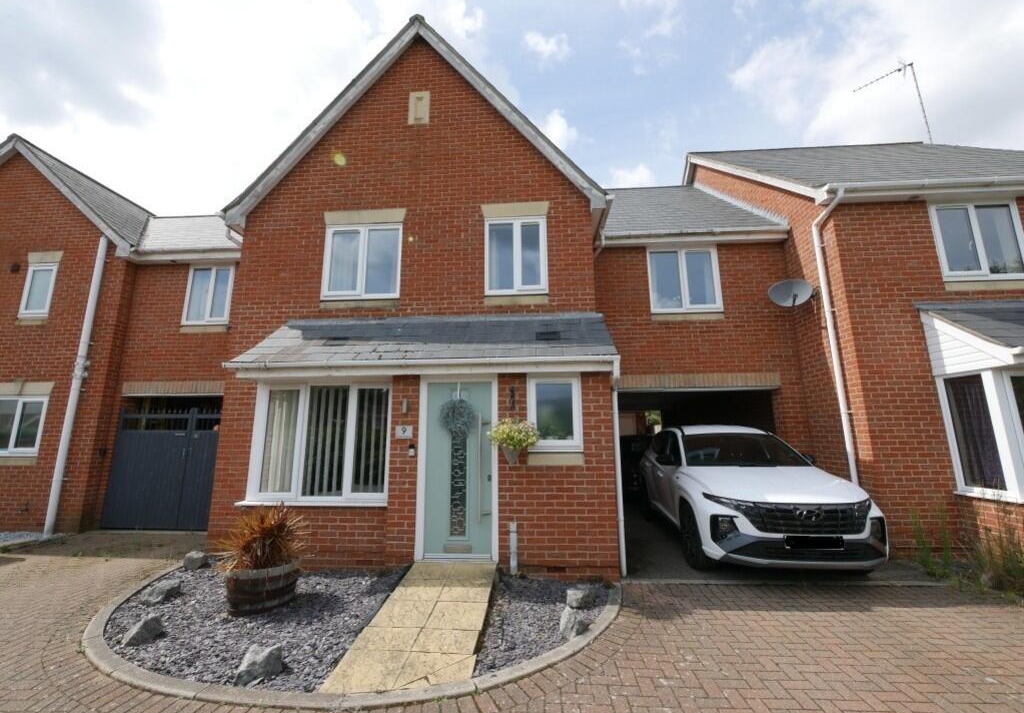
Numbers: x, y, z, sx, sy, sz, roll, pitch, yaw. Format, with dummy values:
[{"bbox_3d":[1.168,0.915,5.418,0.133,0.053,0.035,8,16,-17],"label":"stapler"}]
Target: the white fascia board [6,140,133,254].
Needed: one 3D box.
[{"bbox_3d":[-8.436,-3.017,7.855,3.600,0.250,0.080,38,-6,9],"label":"white fascia board"}]

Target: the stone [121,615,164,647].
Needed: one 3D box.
[{"bbox_3d":[-2.921,2.139,3.291,0.300,0.180,0.240,8,-14,-38],"label":"stone"}]

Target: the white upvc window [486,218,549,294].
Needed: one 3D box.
[{"bbox_3d":[0.060,-1.484,6.061,0.915,1.210,0.080,-1,-11,4],"label":"white upvc window"}]

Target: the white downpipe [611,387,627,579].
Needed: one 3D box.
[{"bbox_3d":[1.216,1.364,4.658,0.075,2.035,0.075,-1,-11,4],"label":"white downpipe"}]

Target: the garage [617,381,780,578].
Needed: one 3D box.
[{"bbox_3d":[2.961,2.038,8.723,3.000,2.260,4.600,-1,-11,4],"label":"garage"}]

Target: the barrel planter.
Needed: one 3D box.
[{"bbox_3d":[-2.382,2.165,3.975,0.630,0.380,0.630,-1,-11,4],"label":"barrel planter"}]

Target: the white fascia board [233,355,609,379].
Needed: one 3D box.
[{"bbox_3d":[-1.088,0.121,4.697,4.460,0.165,0.100,-1,-11,4],"label":"white fascia board"}]

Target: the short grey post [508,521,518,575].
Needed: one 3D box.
[{"bbox_3d":[0.025,2.068,4.475,0.070,0.531,0.070,-1,-11,4],"label":"short grey post"}]

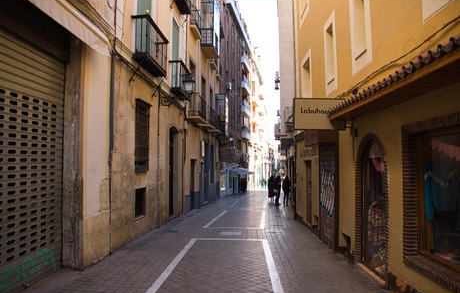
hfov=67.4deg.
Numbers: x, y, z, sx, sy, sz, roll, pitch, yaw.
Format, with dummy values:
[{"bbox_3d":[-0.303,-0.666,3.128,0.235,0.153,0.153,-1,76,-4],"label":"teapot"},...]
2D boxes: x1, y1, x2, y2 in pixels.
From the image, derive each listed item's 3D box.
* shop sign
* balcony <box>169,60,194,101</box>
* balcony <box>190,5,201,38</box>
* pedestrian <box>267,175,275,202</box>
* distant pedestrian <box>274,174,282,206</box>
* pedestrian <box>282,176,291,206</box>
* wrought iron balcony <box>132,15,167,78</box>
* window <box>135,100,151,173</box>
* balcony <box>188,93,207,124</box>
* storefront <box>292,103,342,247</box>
[{"bbox_3d":[1.927,-0.695,7.430,1.090,0.660,0.170,0,-3,0],"label":"shop sign"},{"bbox_3d":[-1.728,-2.290,12.399,0.420,1.040,1.750,0,-3,5],"label":"balcony"},{"bbox_3d":[-1.502,-5.533,15.642,0.330,1.120,1.400,0,-3,5],"label":"balcony"},{"bbox_3d":[2.543,2.629,21.300,0.520,1.620,0.350,0,-3,5],"label":"pedestrian"},{"bbox_3d":[2.684,2.460,19.100,0.500,1.680,0.350,-1,-3,12],"label":"distant pedestrian"},{"bbox_3d":[3.144,2.460,19.100,0.500,1.670,0.350,0,-3,5],"label":"pedestrian"},{"bbox_3d":[-2.004,-2.487,8.893,0.420,1.080,1.800,0,-3,5],"label":"wrought iron balcony"},{"bbox_3d":[-2.237,-0.234,8.789,0.140,1.782,0.970,0,-3,5],"label":"window"},{"bbox_3d":[-1.439,-1.623,15.530,0.480,0.990,1.900,0,-3,5],"label":"balcony"},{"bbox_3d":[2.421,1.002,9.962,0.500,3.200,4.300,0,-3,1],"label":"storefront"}]

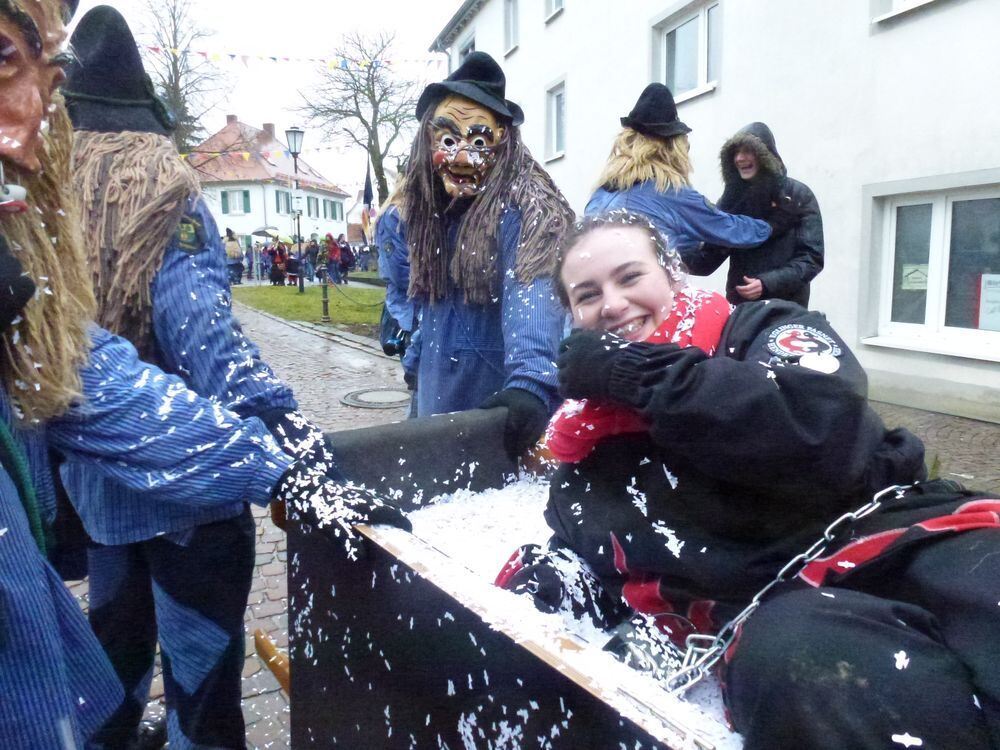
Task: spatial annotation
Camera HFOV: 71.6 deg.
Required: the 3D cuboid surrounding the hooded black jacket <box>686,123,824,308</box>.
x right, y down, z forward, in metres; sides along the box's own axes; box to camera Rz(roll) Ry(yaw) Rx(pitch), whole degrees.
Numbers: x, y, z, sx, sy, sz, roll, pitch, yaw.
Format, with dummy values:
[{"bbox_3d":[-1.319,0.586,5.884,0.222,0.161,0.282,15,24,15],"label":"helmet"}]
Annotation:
[{"bbox_3d":[1.119,-0.617,3.044,0.420,0.950,0.560,-8,11,-37],"label":"hooded black jacket"}]

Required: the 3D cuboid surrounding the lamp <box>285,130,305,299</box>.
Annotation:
[{"bbox_3d":[-5.588,-4.558,19.208,0.520,4.458,0.520,-1,9,0],"label":"lamp"}]

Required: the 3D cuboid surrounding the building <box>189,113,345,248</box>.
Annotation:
[{"bbox_3d":[-16.733,-12.041,47.121,9.000,9.884,12.150,1,9,11],"label":"building"}]

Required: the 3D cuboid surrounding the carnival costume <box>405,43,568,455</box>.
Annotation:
[{"bbox_3d":[-0.019,0.073,2.006,0.550,1.892,0.520,0,9,7],"label":"carnival costume"}]

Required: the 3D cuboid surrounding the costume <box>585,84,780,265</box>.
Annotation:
[{"bbox_3d":[0.697,-0.162,2.892,0.620,1.989,0.580,-8,11,-37],"label":"costume"}]

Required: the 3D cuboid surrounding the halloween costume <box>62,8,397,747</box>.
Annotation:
[{"bbox_3d":[-0.728,0.123,1.769,0.580,1.911,0.580,1,9,14],"label":"halloween costume"}]

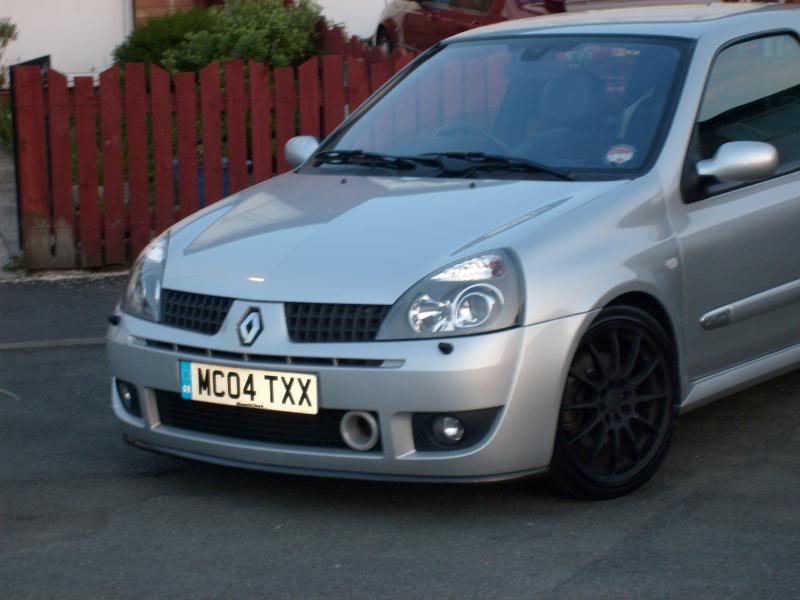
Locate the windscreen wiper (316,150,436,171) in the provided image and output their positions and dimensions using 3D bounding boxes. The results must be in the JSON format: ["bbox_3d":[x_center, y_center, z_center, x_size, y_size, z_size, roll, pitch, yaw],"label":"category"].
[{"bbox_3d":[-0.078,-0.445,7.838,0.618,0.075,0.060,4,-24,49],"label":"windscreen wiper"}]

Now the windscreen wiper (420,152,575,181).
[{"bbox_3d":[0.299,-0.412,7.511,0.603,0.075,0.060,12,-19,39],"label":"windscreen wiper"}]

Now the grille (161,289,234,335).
[{"bbox_3d":[-0.609,0.037,7.147,0.067,0.117,0.353,-2,6,-42],"label":"grille"}]

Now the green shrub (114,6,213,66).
[{"bbox_3d":[-1.283,-1.149,13.877,0.750,1.000,0.700,-2,9,0],"label":"green shrub"}]

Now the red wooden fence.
[{"bbox_3d":[-0.888,-0.732,12.345,2.100,1.020,0.100,-3,9,-3],"label":"red wooden fence"}]

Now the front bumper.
[{"bbox_3d":[-0.252,0.234,7.178,1.630,0.450,0.600,4,11,38],"label":"front bumper"}]

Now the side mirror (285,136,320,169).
[{"bbox_3d":[-0.338,-0.504,8.405,0.205,0.125,0.125,4,11,38],"label":"side mirror"}]

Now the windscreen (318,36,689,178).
[{"bbox_3d":[0.325,-0.609,7.835,1.310,0.100,0.830,4,41,38],"label":"windscreen"}]

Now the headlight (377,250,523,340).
[{"bbox_3d":[0.148,-0.016,6.750,0.410,0.230,0.235,0,9,19],"label":"headlight"}]

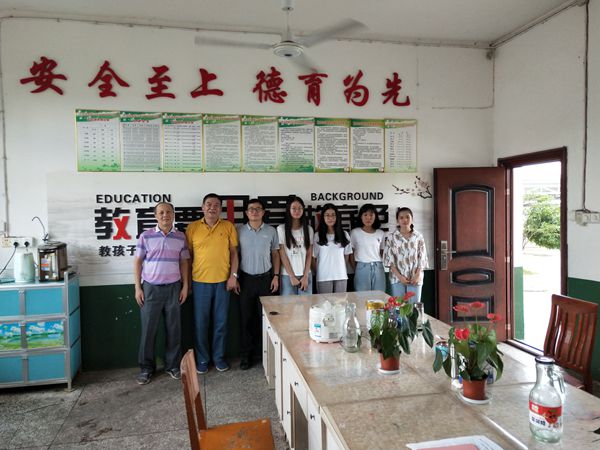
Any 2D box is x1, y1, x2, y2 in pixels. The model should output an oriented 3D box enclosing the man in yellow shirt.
[{"bbox_3d":[-0.859,0.563,4.318,0.512,1.750,0.320,-1,2,-10],"label":"man in yellow shirt"}]

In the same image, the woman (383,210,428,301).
[{"bbox_3d":[1.117,0.580,4.606,0.440,1.540,0.260,-1,2,2],"label":"woman"}]

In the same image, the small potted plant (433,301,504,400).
[{"bbox_3d":[0.673,0.499,1.740,0.264,0.388,0.243,0,2,22],"label":"small potted plant"}]

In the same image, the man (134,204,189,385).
[{"bbox_3d":[-1.295,0.620,4.115,0.504,1.665,0.320,-1,2,-15],"label":"man"}]

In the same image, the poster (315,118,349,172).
[{"bbox_3d":[0.365,-0.872,4.729,0.409,0.599,0.020,-1,2,-12],"label":"poster"}]

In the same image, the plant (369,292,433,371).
[{"bbox_3d":[0.469,0.501,2.017,0.293,0.372,0.269,0,2,12],"label":"plant"}]

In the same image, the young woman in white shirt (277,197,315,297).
[{"bbox_3d":[-0.040,0.566,4.481,0.419,1.707,0.280,-1,2,-6],"label":"young woman in white shirt"}]

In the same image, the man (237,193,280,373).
[{"bbox_3d":[-0.410,0.584,4.413,0.458,1.686,0.300,-1,2,-8],"label":"man"}]

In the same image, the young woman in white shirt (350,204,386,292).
[{"bbox_3d":[0.742,0.592,4.627,0.436,1.620,0.280,-1,2,-4],"label":"young woman in white shirt"}]

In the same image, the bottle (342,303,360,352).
[{"bbox_3d":[0.282,0.552,2.344,0.095,0.251,0.095,-1,2,7],"label":"bottle"}]

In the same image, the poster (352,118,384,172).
[{"bbox_3d":[0.761,-0.882,4.813,0.400,0.599,0.020,-1,2,-12],"label":"poster"}]

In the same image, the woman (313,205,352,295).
[{"bbox_3d":[0.348,0.593,4.553,0.435,1.636,0.280,-1,2,-4],"label":"woman"}]

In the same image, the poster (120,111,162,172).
[{"bbox_3d":[-1.572,-0.825,4.301,0.391,0.600,0.012,-1,2,-13],"label":"poster"}]

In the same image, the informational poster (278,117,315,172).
[{"bbox_3d":[-0.030,-0.863,4.646,0.400,0.599,0.020,-1,2,-12],"label":"informational poster"}]

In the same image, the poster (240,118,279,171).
[{"bbox_3d":[-0.415,-0.854,4.565,0.387,0.599,0.020,-1,2,-12],"label":"poster"}]

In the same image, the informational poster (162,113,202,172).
[{"bbox_3d":[-1.190,-0.834,4.386,0.391,0.600,0.012,-1,2,-13],"label":"informational poster"}]

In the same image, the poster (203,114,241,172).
[{"bbox_3d":[-0.808,-0.843,4.471,0.391,0.600,0.012,-1,2,-13],"label":"poster"}]

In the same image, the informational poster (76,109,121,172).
[{"bbox_3d":[-1.954,-0.816,4.216,0.392,0.600,0.012,-1,2,-13],"label":"informational poster"}]

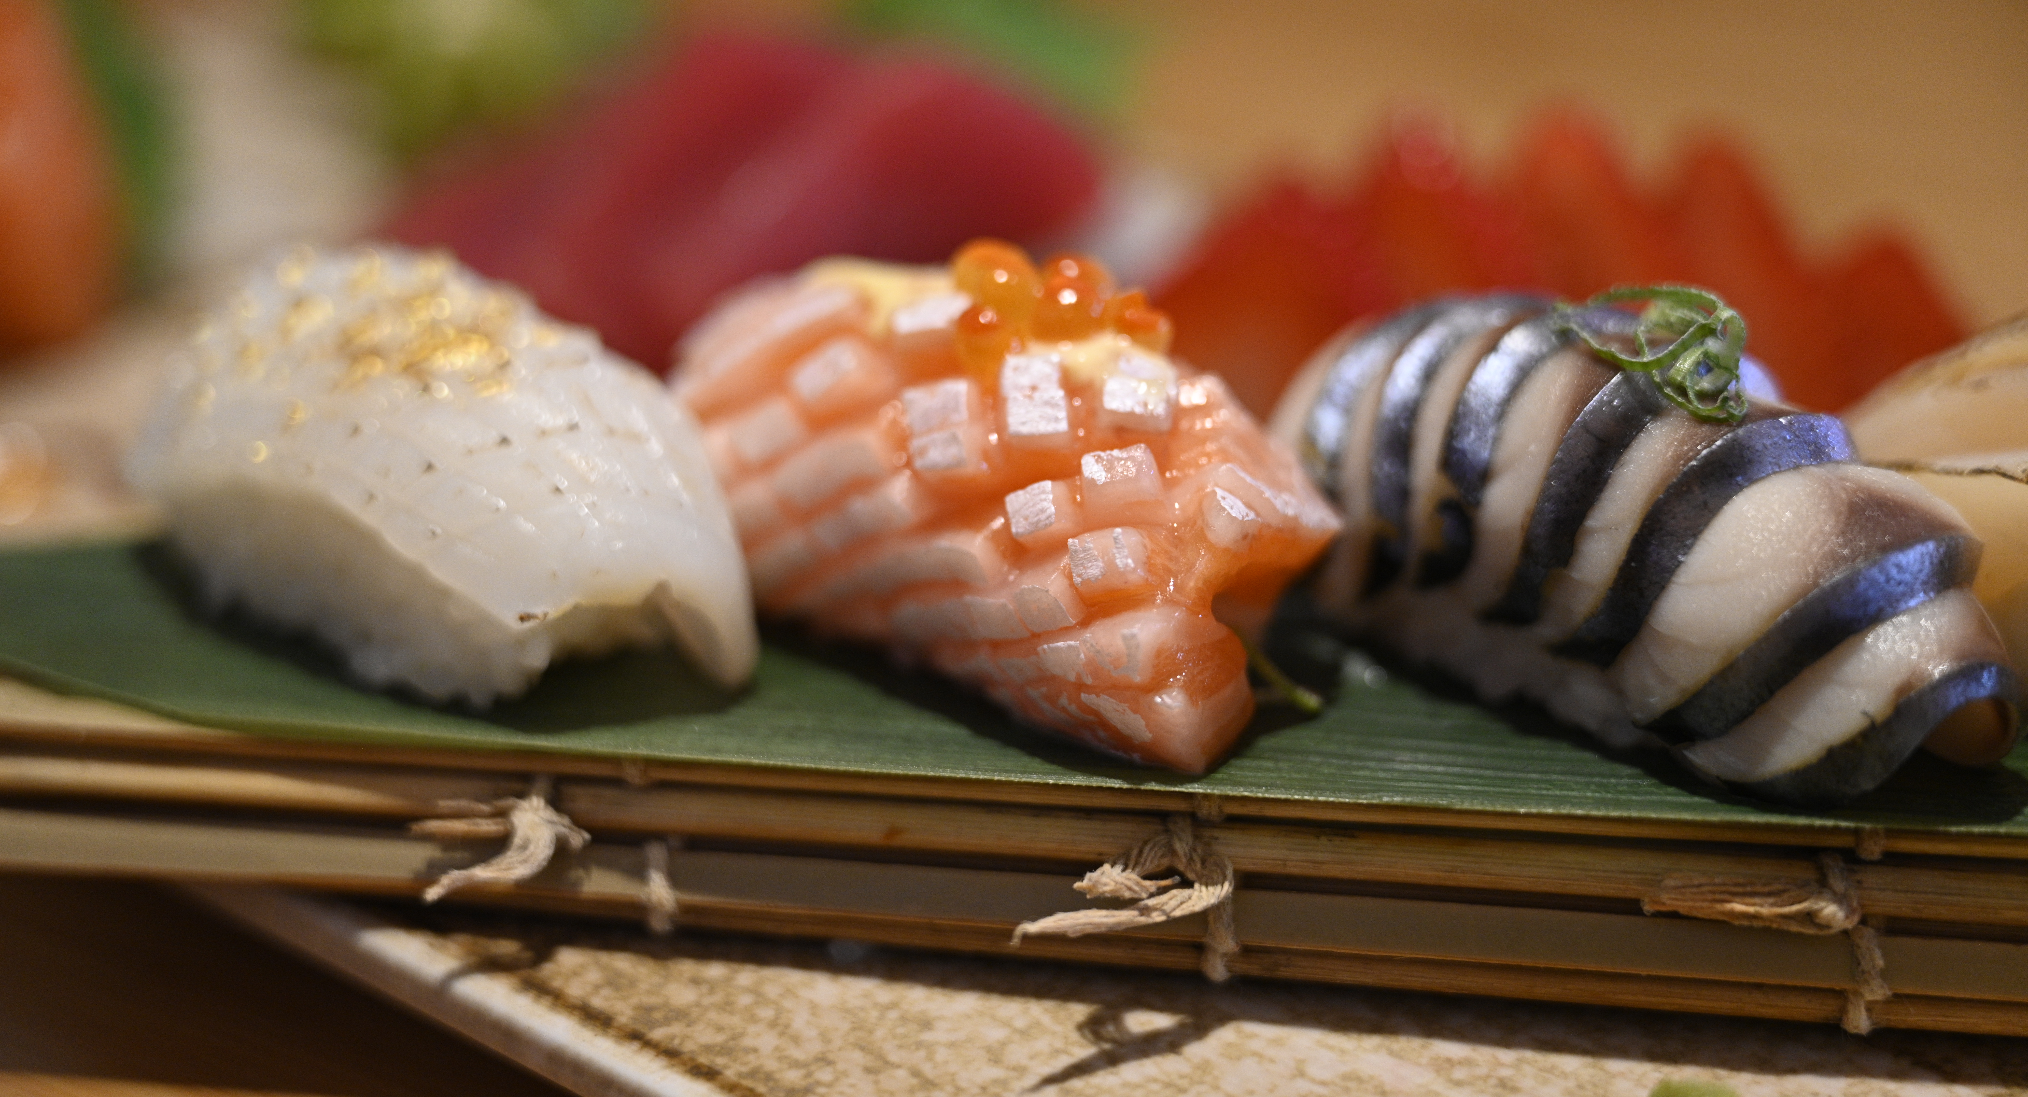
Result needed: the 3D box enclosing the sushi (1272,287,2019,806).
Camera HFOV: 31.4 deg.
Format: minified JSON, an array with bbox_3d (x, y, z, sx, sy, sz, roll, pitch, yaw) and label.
[{"bbox_3d":[0.059,-0.005,0.346,0.037,0.038,0.076,-15,23,-41],"label":"sushi"}]

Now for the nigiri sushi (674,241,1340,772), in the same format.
[{"bbox_3d":[-0.002,-0.009,0.356,0.039,0.041,0.076,-15,22,-40],"label":"nigiri sushi"}]

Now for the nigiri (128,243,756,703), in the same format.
[{"bbox_3d":[-0.060,-0.012,0.371,0.071,0.038,0.042,15,23,41],"label":"nigiri"}]

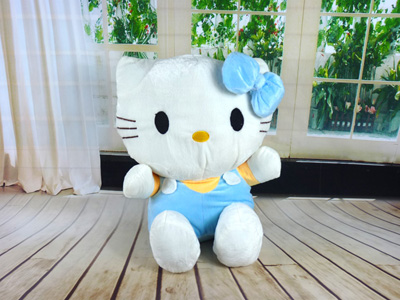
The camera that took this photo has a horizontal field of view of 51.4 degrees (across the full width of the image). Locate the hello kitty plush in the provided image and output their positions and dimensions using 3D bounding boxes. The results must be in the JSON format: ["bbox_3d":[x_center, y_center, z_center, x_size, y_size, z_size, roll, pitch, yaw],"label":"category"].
[{"bbox_3d":[0.003,0.011,1.180,0.460,0.545,0.400,-2,15,-7],"label":"hello kitty plush"}]

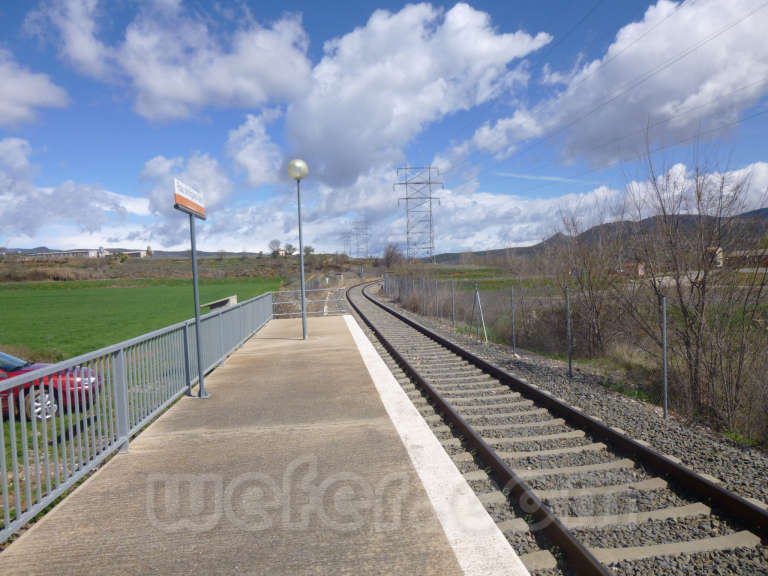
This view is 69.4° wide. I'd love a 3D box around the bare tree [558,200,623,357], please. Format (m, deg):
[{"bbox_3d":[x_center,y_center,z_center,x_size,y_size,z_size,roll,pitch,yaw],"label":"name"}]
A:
[{"bbox_3d":[5.770,-0.265,15.500,1.700,4.250,1.700,-2,1,0],"label":"bare tree"}]

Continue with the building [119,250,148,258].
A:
[{"bbox_3d":[-136.019,-18.118,300.000,12.500,3.600,5.500,-2,2,14],"label":"building"}]

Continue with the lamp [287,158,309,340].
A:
[{"bbox_3d":[-2.059,-0.947,13.781,0.490,4.469,0.490,-2,1,-6],"label":"lamp"}]

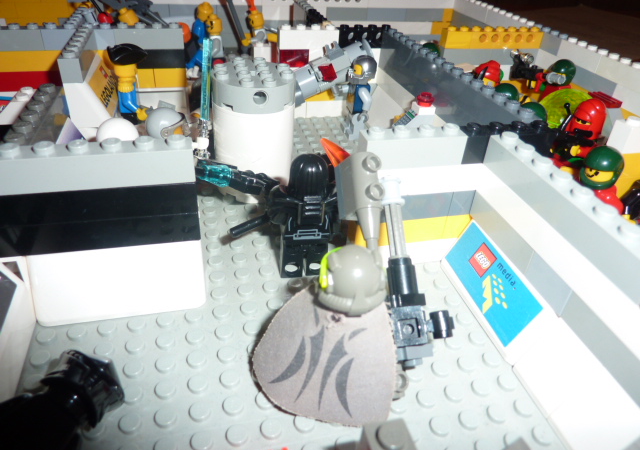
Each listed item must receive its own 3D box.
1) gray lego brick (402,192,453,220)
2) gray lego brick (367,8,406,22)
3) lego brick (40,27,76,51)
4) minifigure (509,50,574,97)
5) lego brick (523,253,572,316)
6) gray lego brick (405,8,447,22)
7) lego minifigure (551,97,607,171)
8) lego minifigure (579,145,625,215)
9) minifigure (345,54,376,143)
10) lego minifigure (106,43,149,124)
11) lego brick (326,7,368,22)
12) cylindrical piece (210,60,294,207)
[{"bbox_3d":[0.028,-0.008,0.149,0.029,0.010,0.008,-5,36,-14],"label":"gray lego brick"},{"bbox_3d":[0.051,-0.164,0.360,0.032,0.010,0.008,-5,35,-14],"label":"gray lego brick"},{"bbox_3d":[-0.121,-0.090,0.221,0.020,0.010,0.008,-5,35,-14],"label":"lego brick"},{"bbox_3d":[0.118,-0.070,0.255,0.032,0.047,0.020,0,35,-6],"label":"minifigure"},{"bbox_3d":[0.064,0.015,0.124,0.008,0.010,0.016,-5,35,-14],"label":"lego brick"},{"bbox_3d":[0.079,-0.162,0.354,0.032,0.010,0.008,-5,36,-14],"label":"gray lego brick"},{"bbox_3d":[0.105,-0.031,0.193,0.017,0.043,0.017,-19,40,-29],"label":"lego minifigure"},{"bbox_3d":[0.094,-0.008,0.165,0.016,0.042,0.021,-2,35,-9],"label":"lego minifigure"},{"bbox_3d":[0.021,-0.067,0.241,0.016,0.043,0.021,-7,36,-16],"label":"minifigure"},{"bbox_3d":[-0.088,-0.060,0.220,0.017,0.046,0.017,-5,35,-14],"label":"lego minifigure"},{"bbox_3d":[0.020,-0.161,0.353,0.032,0.010,0.008,-5,35,-14],"label":"lego brick"},{"bbox_3d":[-0.027,-0.037,0.186,0.032,0.050,0.032,3,35,-2],"label":"cylindrical piece"}]

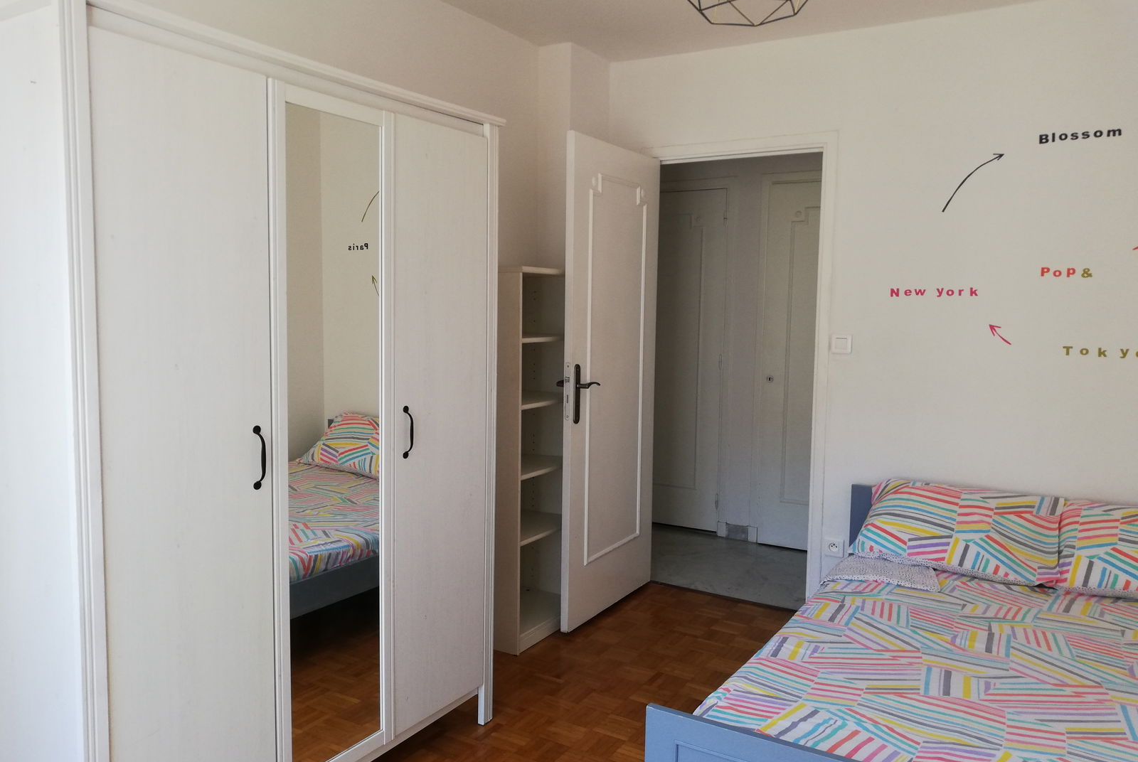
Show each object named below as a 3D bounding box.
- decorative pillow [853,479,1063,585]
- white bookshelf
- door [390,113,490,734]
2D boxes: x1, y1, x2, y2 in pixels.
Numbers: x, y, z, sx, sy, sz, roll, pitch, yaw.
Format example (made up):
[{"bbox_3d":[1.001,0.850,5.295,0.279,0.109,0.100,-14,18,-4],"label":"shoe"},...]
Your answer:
[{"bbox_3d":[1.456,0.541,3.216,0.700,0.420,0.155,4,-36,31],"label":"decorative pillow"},{"bbox_3d":[-0.201,0.289,3.520,0.345,1.482,0.500,4,6,31],"label":"white bookshelf"},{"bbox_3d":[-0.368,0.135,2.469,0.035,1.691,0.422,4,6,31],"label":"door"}]

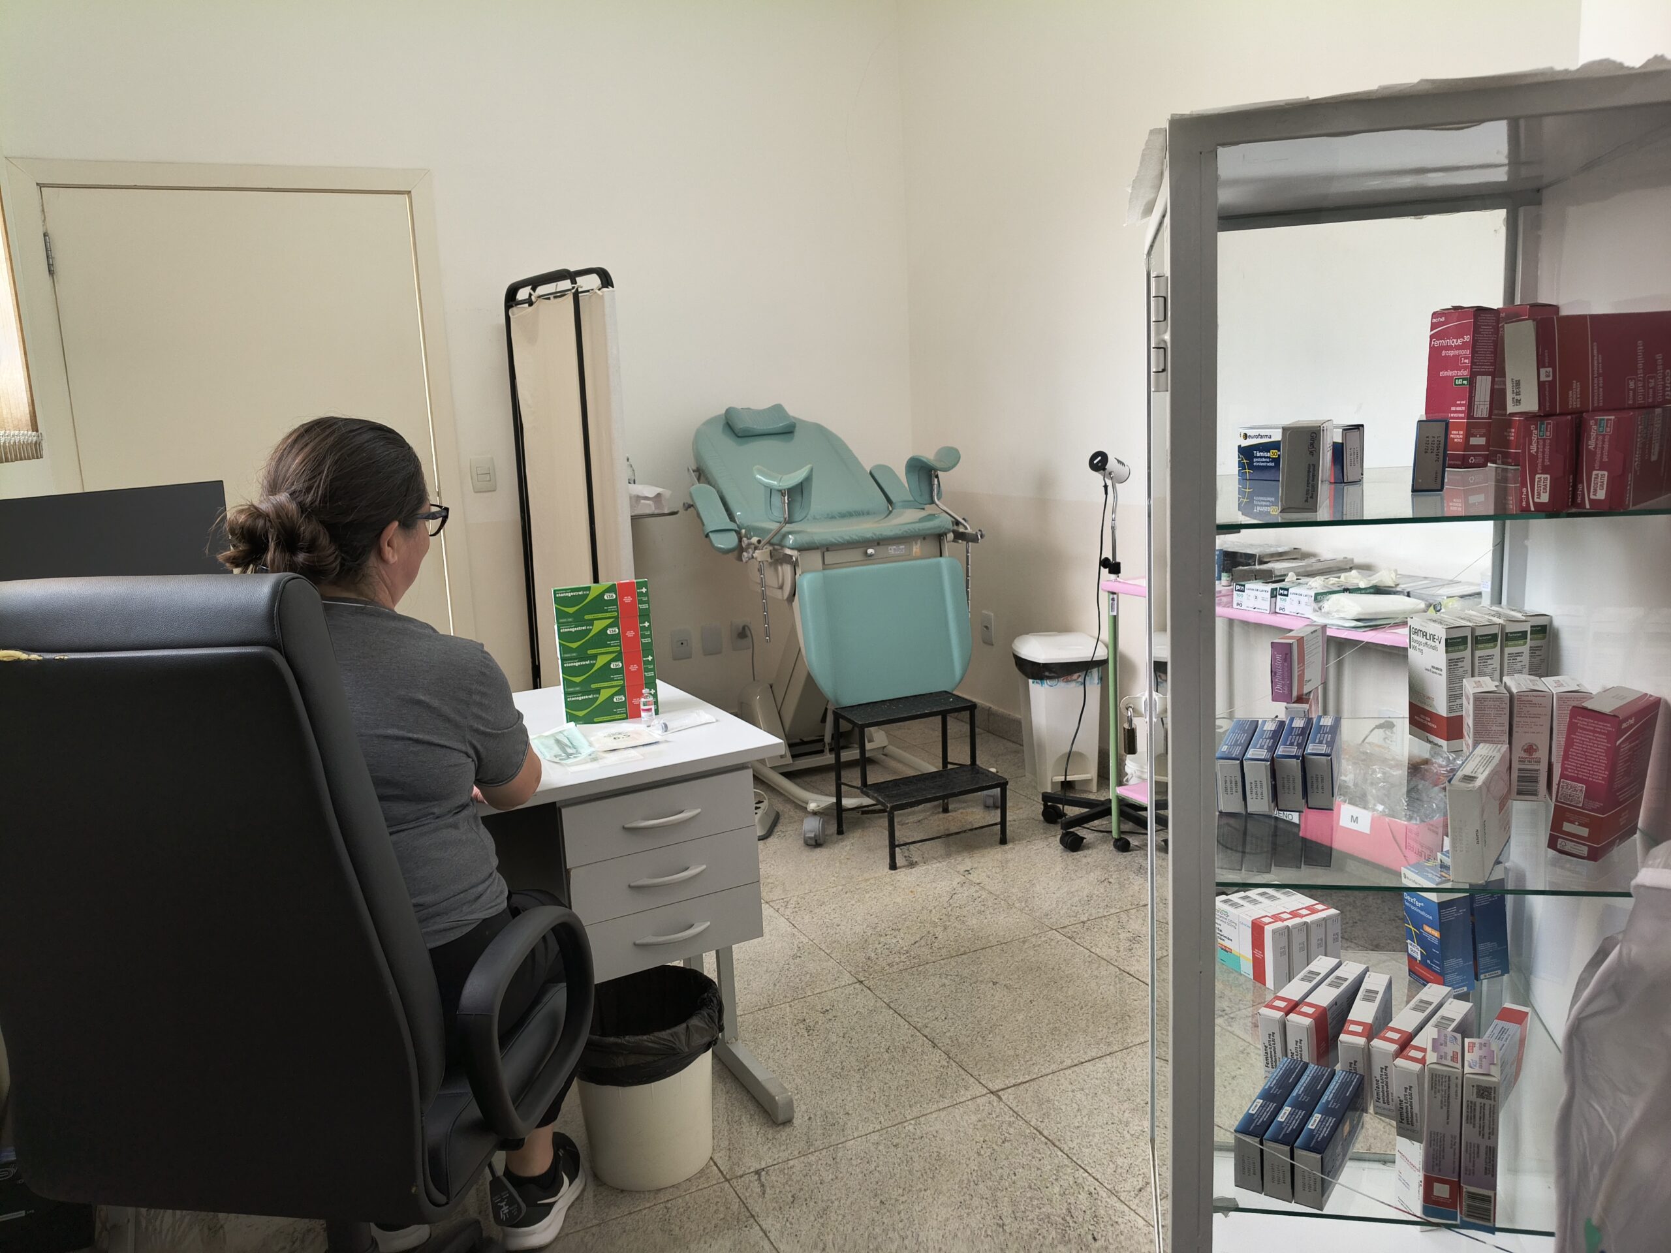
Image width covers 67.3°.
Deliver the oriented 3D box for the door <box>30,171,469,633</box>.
[{"bbox_3d":[-1.899,-0.389,4.262,1.085,2.100,0.060,-8,11,-25],"label":"door"}]

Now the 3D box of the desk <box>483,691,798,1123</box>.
[{"bbox_3d":[-0.797,0.603,2.305,1.250,0.742,0.710,-8,12,-29],"label":"desk"}]

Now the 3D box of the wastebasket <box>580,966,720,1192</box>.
[{"bbox_3d":[-0.334,0.815,2.253,0.275,0.302,0.275,-3,10,0],"label":"wastebasket"}]

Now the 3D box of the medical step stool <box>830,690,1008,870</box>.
[{"bbox_3d":[0.256,0.456,3.838,0.410,0.394,0.370,-8,11,-25],"label":"medical step stool"}]

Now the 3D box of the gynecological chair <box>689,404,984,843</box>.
[{"bbox_3d":[-0.044,-0.096,4.322,0.870,1.335,1.170,-8,11,-25],"label":"gynecological chair"}]

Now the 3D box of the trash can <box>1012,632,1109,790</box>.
[{"bbox_3d":[0.767,0.297,4.293,0.250,0.500,0.320,-3,10,-5],"label":"trash can"}]

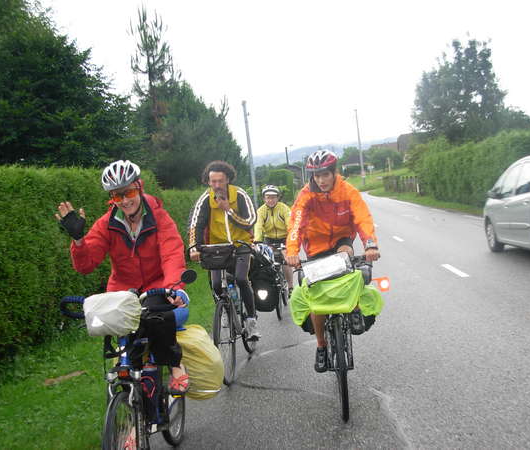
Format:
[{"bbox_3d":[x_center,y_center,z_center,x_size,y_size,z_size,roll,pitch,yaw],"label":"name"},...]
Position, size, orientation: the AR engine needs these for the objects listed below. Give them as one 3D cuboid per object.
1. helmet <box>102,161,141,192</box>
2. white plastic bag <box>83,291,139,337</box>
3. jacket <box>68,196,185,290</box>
[{"bbox_3d":[-0.802,-0.277,3.680,0.205,0.158,0.270,-12,12,1],"label":"helmet"},{"bbox_3d":[-0.688,0.400,2.980,0.230,0.178,0.185,-6,2,7],"label":"white plastic bag"},{"bbox_3d":[-0.729,0.110,3.520,0.560,0.550,0.500,-6,3,2],"label":"jacket"}]

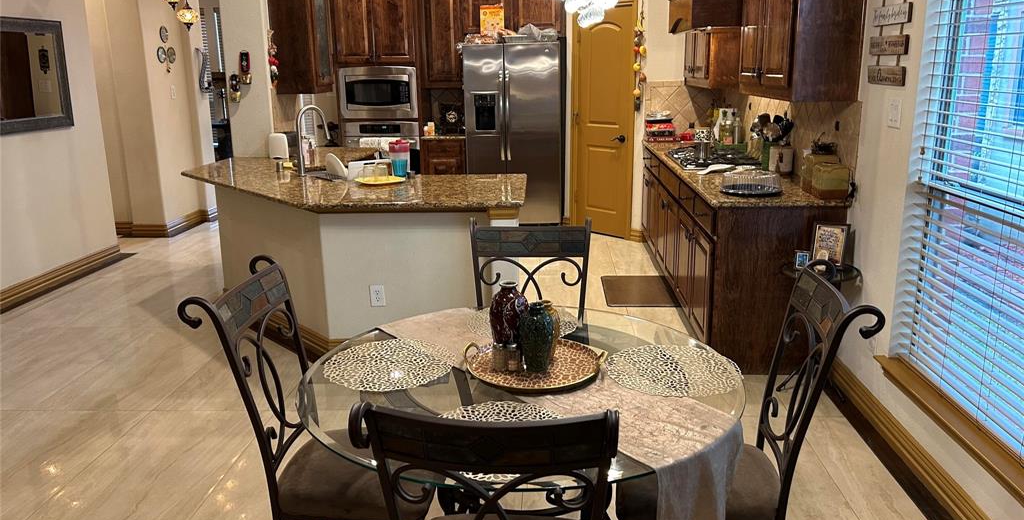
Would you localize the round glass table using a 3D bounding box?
[{"bbox_3d":[0.027,0.675,2.232,1.215,0.750,1.215,0,14,4],"label":"round glass table"}]

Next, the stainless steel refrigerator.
[{"bbox_3d":[0.029,-1.279,7.902,0.910,1.780,0.770,0,14,4],"label":"stainless steel refrigerator"}]

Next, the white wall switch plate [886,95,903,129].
[{"bbox_3d":[1.610,-0.620,3.242,0.010,0.122,0.122,0,14,4],"label":"white wall switch plate"}]

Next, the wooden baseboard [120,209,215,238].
[{"bbox_3d":[-3.548,-0.389,7.906,0.620,0.130,0.920,0,14,4],"label":"wooden baseboard"}]

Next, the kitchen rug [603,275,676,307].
[{"bbox_3d":[0.914,0.210,5.498,0.510,0.012,0.765,0,14,4],"label":"kitchen rug"}]

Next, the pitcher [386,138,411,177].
[{"bbox_3d":[-0.702,-0.639,4.812,0.128,0.226,0.170,2,14,12],"label":"pitcher"}]

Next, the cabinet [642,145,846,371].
[{"bbox_3d":[1.419,-0.228,5.438,0.660,0.914,3.220,0,14,4],"label":"cabinet"}]

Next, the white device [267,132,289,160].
[{"bbox_3d":[-1.779,-0.867,5.826,0.155,0.205,0.140,-4,15,-13],"label":"white device"}]

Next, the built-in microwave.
[{"bbox_3d":[-1.300,-1.691,7.775,0.757,0.487,0.420,0,14,4],"label":"built-in microwave"}]

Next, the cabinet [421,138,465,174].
[{"bbox_3d":[-0.645,-0.826,7.873,0.440,0.900,0.630,0,14,4],"label":"cabinet"}]

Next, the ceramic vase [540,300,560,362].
[{"bbox_3d":[0.099,0.211,2.258,0.085,0.180,0.085,0,14,4],"label":"ceramic vase"}]

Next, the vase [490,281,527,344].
[{"bbox_3d":[-0.005,0.172,2.151,0.112,0.222,0.112,0,14,4],"label":"vase"}]

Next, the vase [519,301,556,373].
[{"bbox_3d":[0.068,0.210,2.117,0.095,0.188,0.095,0,14,4],"label":"vase"}]

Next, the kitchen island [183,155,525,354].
[{"bbox_3d":[-1.092,-0.077,5.011,2.420,0.914,2.240,0,14,4],"label":"kitchen island"}]

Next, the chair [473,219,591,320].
[{"bbox_3d":[0.064,0.400,2.756,0.480,1.025,0.630,0,14,4],"label":"chair"}]

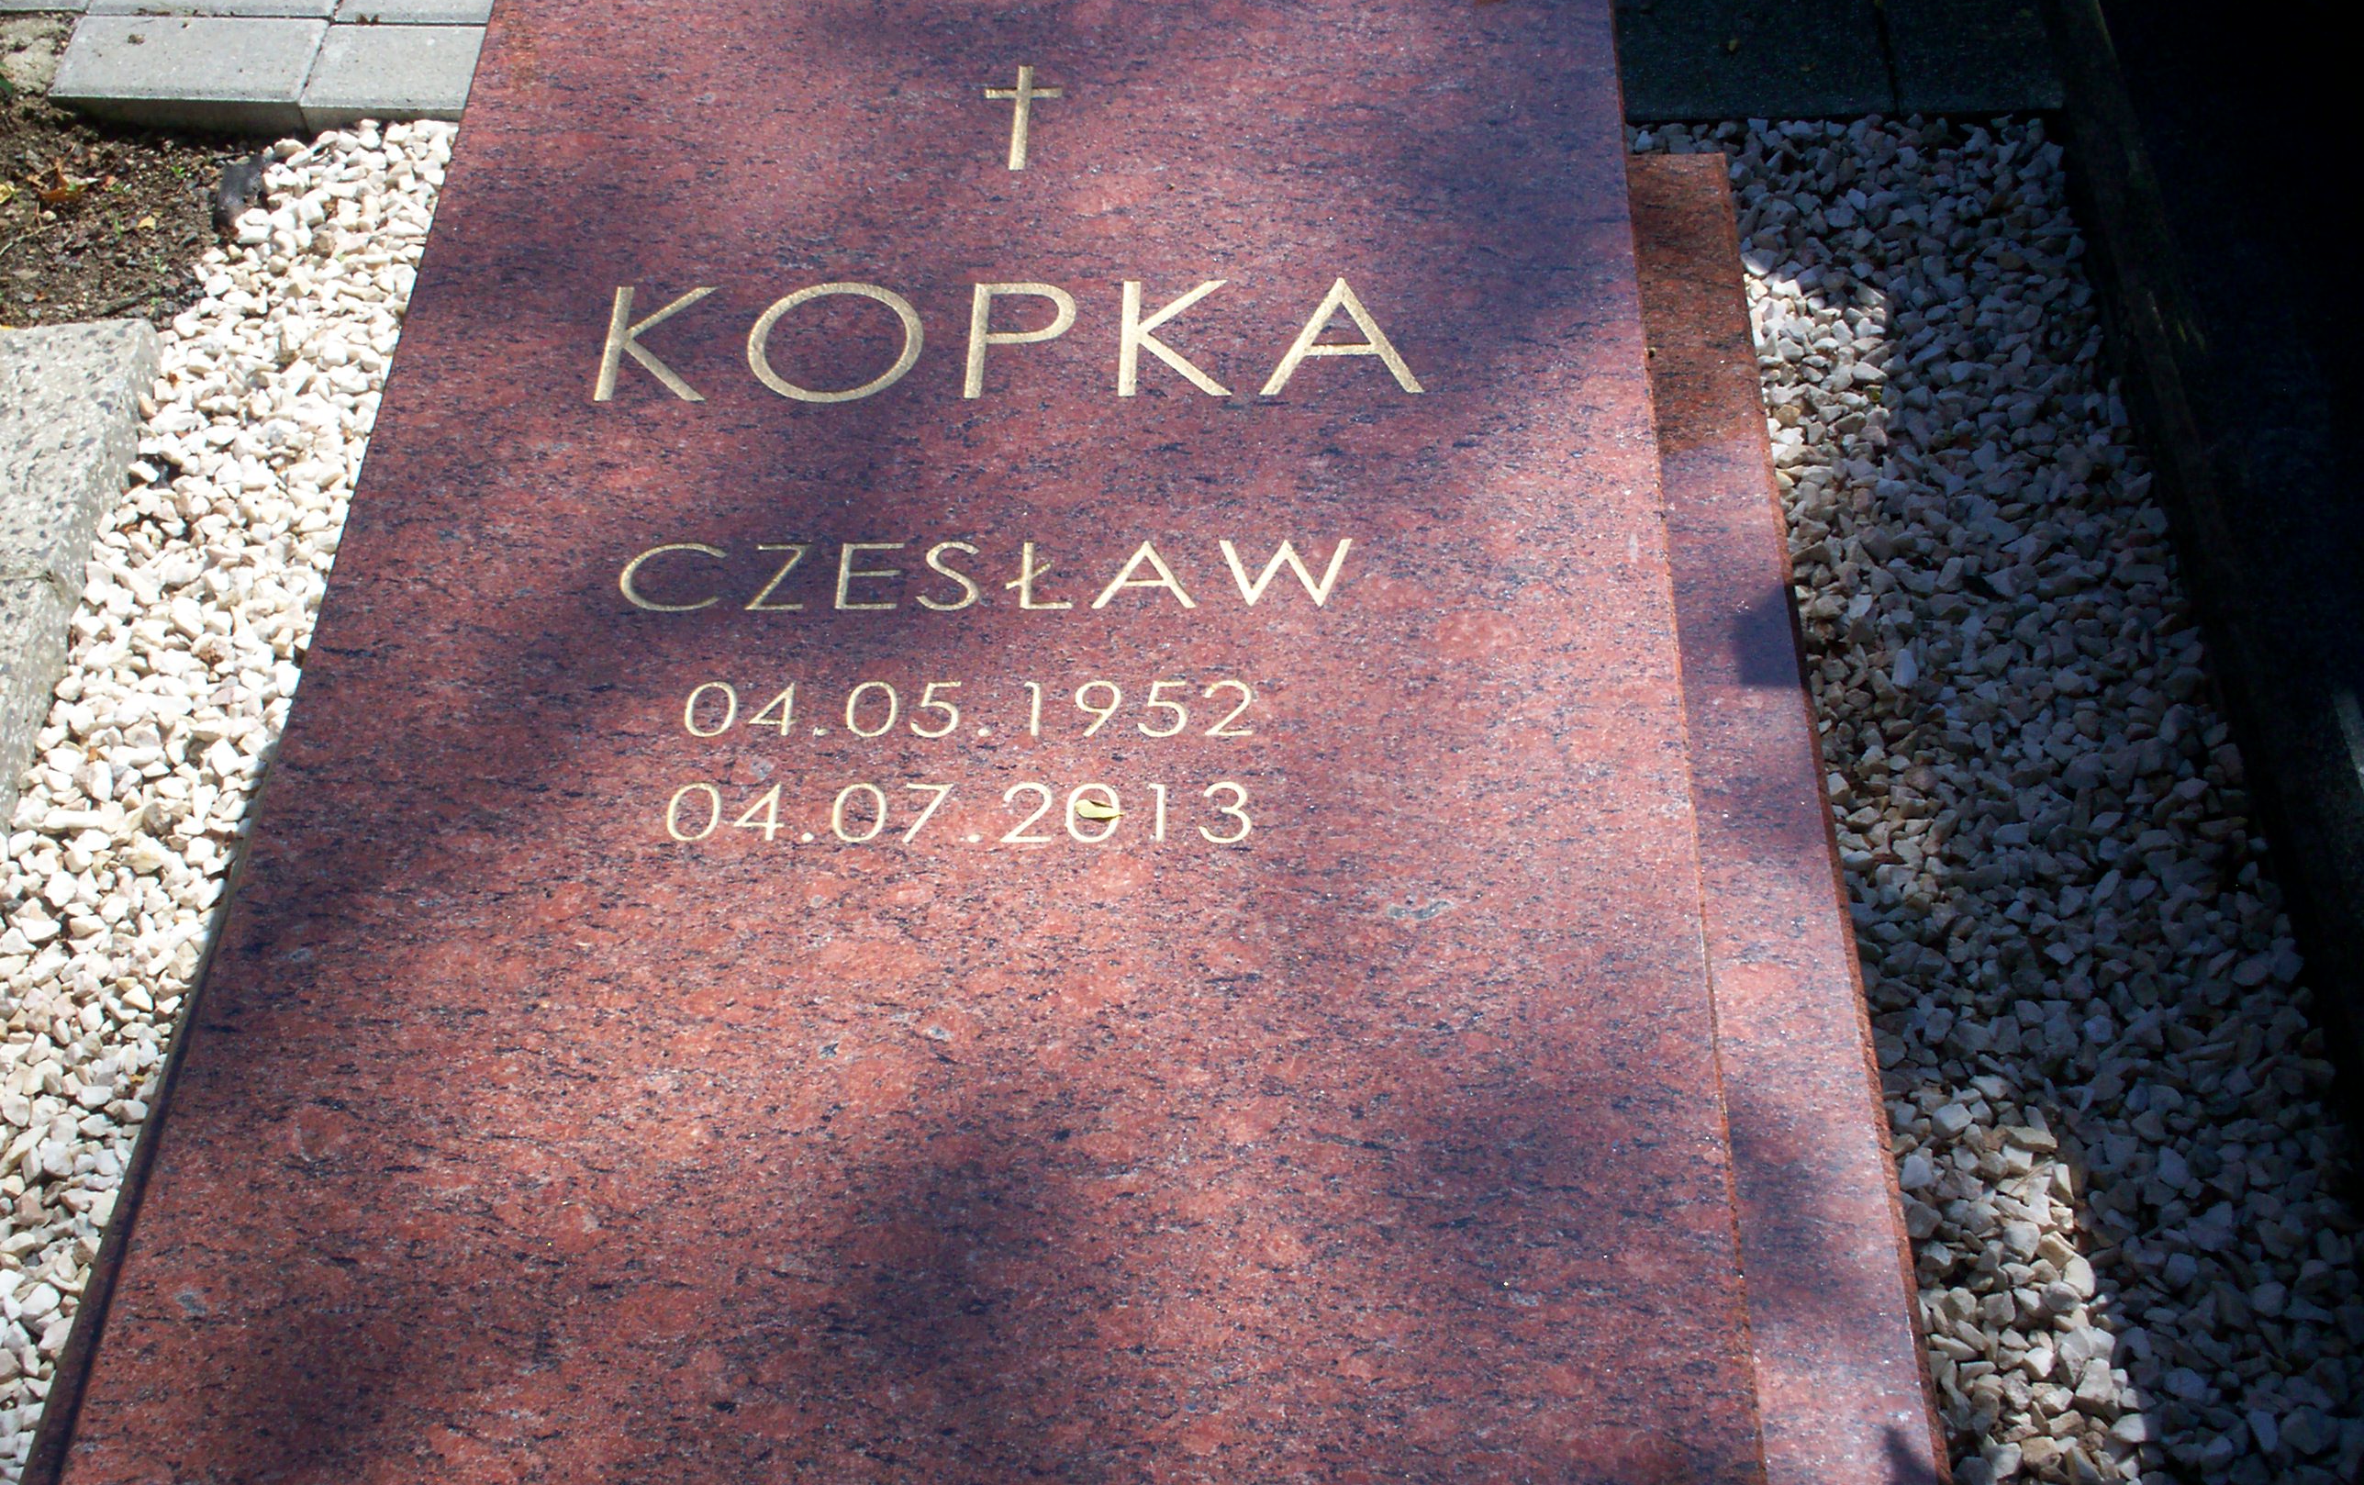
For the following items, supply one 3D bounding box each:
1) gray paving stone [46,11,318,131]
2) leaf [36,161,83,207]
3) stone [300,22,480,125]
[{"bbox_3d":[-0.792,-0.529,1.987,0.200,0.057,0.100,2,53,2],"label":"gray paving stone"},{"bbox_3d":[-0.882,-0.443,1.930,0.040,0.019,0.032,2,53,2],"label":"leaf"},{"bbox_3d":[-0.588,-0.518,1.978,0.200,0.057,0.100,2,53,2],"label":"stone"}]

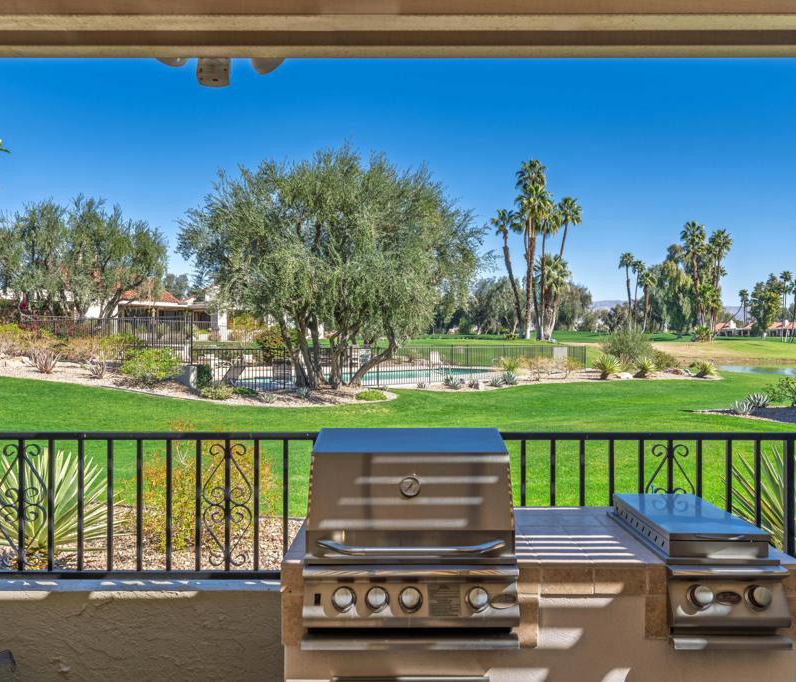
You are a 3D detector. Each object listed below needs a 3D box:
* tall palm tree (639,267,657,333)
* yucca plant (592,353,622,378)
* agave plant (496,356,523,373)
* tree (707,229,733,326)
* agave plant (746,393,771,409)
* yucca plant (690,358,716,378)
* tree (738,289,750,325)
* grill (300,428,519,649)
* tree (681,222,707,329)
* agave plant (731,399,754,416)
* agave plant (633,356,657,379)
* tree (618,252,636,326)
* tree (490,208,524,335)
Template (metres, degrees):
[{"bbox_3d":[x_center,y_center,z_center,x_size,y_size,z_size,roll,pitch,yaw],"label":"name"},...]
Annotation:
[{"bbox_3d":[51.814,-8.220,142.000,3.746,13.318,3.746,0,0,0],"label":"tall palm tree"},{"bbox_3d":[8.803,1.072,28.700,1.220,1.093,1.178,0,0,0],"label":"yucca plant"},{"bbox_3d":[5.498,1.178,33.500,1.227,0.835,1.150,0,0,0],"label":"agave plant"},{"bbox_3d":[50.961,-8.784,108.000,3.957,17.884,3.957,0,0,0],"label":"tree"},{"bbox_3d":[9.403,1.552,17.800,0.626,0.417,0.600,0,0,0],"label":"agave plant"},{"bbox_3d":[13.496,1.200,30.000,1.055,0.857,1.055,0,0,0],"label":"yucca plant"},{"bbox_3d":[111.547,-9.511,220.000,3.708,14.830,3.708,0,0,0],"label":"tree"},{"bbox_3d":[0.044,0.671,2.471,0.706,0.653,0.583,0,0,0],"label":"grill"},{"bbox_3d":[42.437,-9.407,98.000,3.734,15.797,3.600,0,0,0],"label":"tree"},{"bbox_3d":[7.428,1.422,14.700,0.517,0.377,0.495,0,0,0],"label":"agave plant"},{"bbox_3d":[10.794,1.145,29.700,1.001,0.936,1.001,0,0,0],"label":"agave plant"},{"bbox_3d":[44.393,-9.672,132.000,3.482,14.894,3.300,0,0,0],"label":"tree"},{"bbox_3d":[11.714,-7.328,73.000,3.637,13.693,3.300,0,0,0],"label":"tree"}]

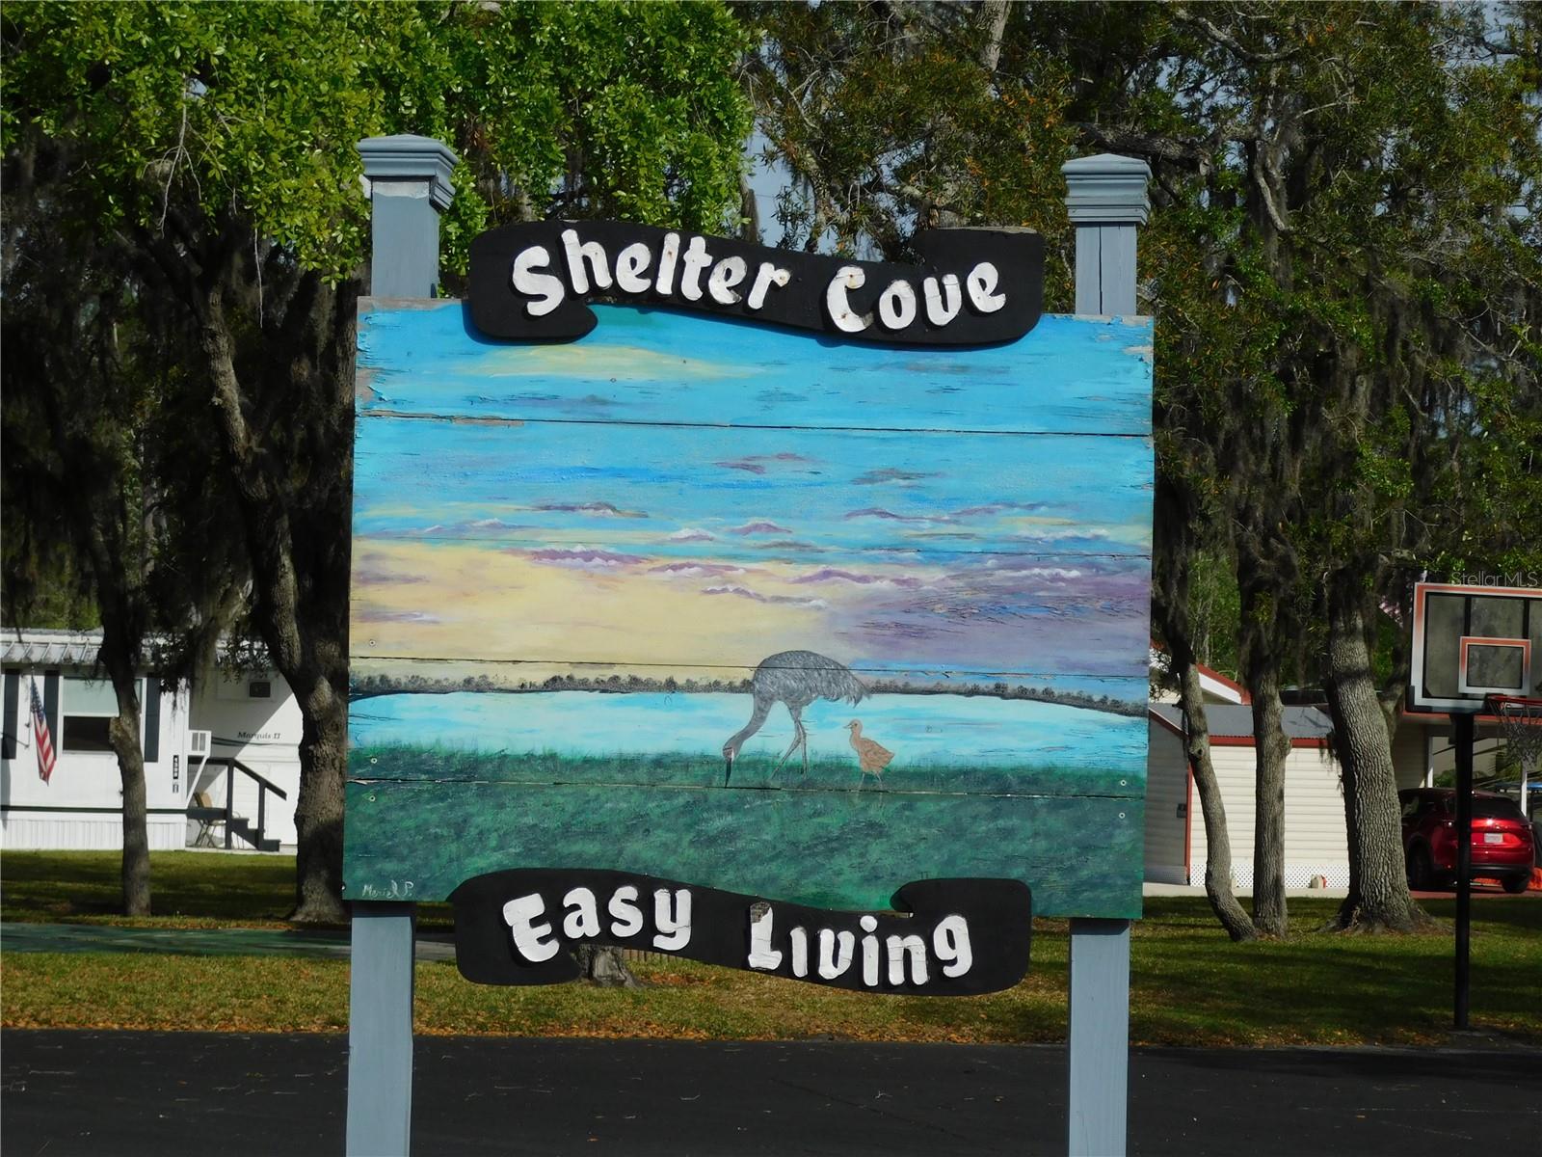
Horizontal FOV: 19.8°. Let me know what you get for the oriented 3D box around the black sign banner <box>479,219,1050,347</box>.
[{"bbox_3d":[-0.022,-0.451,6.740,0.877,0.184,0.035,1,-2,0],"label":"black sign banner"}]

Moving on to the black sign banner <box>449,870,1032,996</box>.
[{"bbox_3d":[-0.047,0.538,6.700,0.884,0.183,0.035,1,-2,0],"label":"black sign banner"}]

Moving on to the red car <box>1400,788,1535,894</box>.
[{"bbox_3d":[10.847,4.258,72.000,1.840,1.670,4.550,2,-3,-16],"label":"red car"}]

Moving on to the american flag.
[{"bbox_3d":[-11.734,2.473,71.000,0.410,1.680,0.350,1,-2,0],"label":"american flag"}]

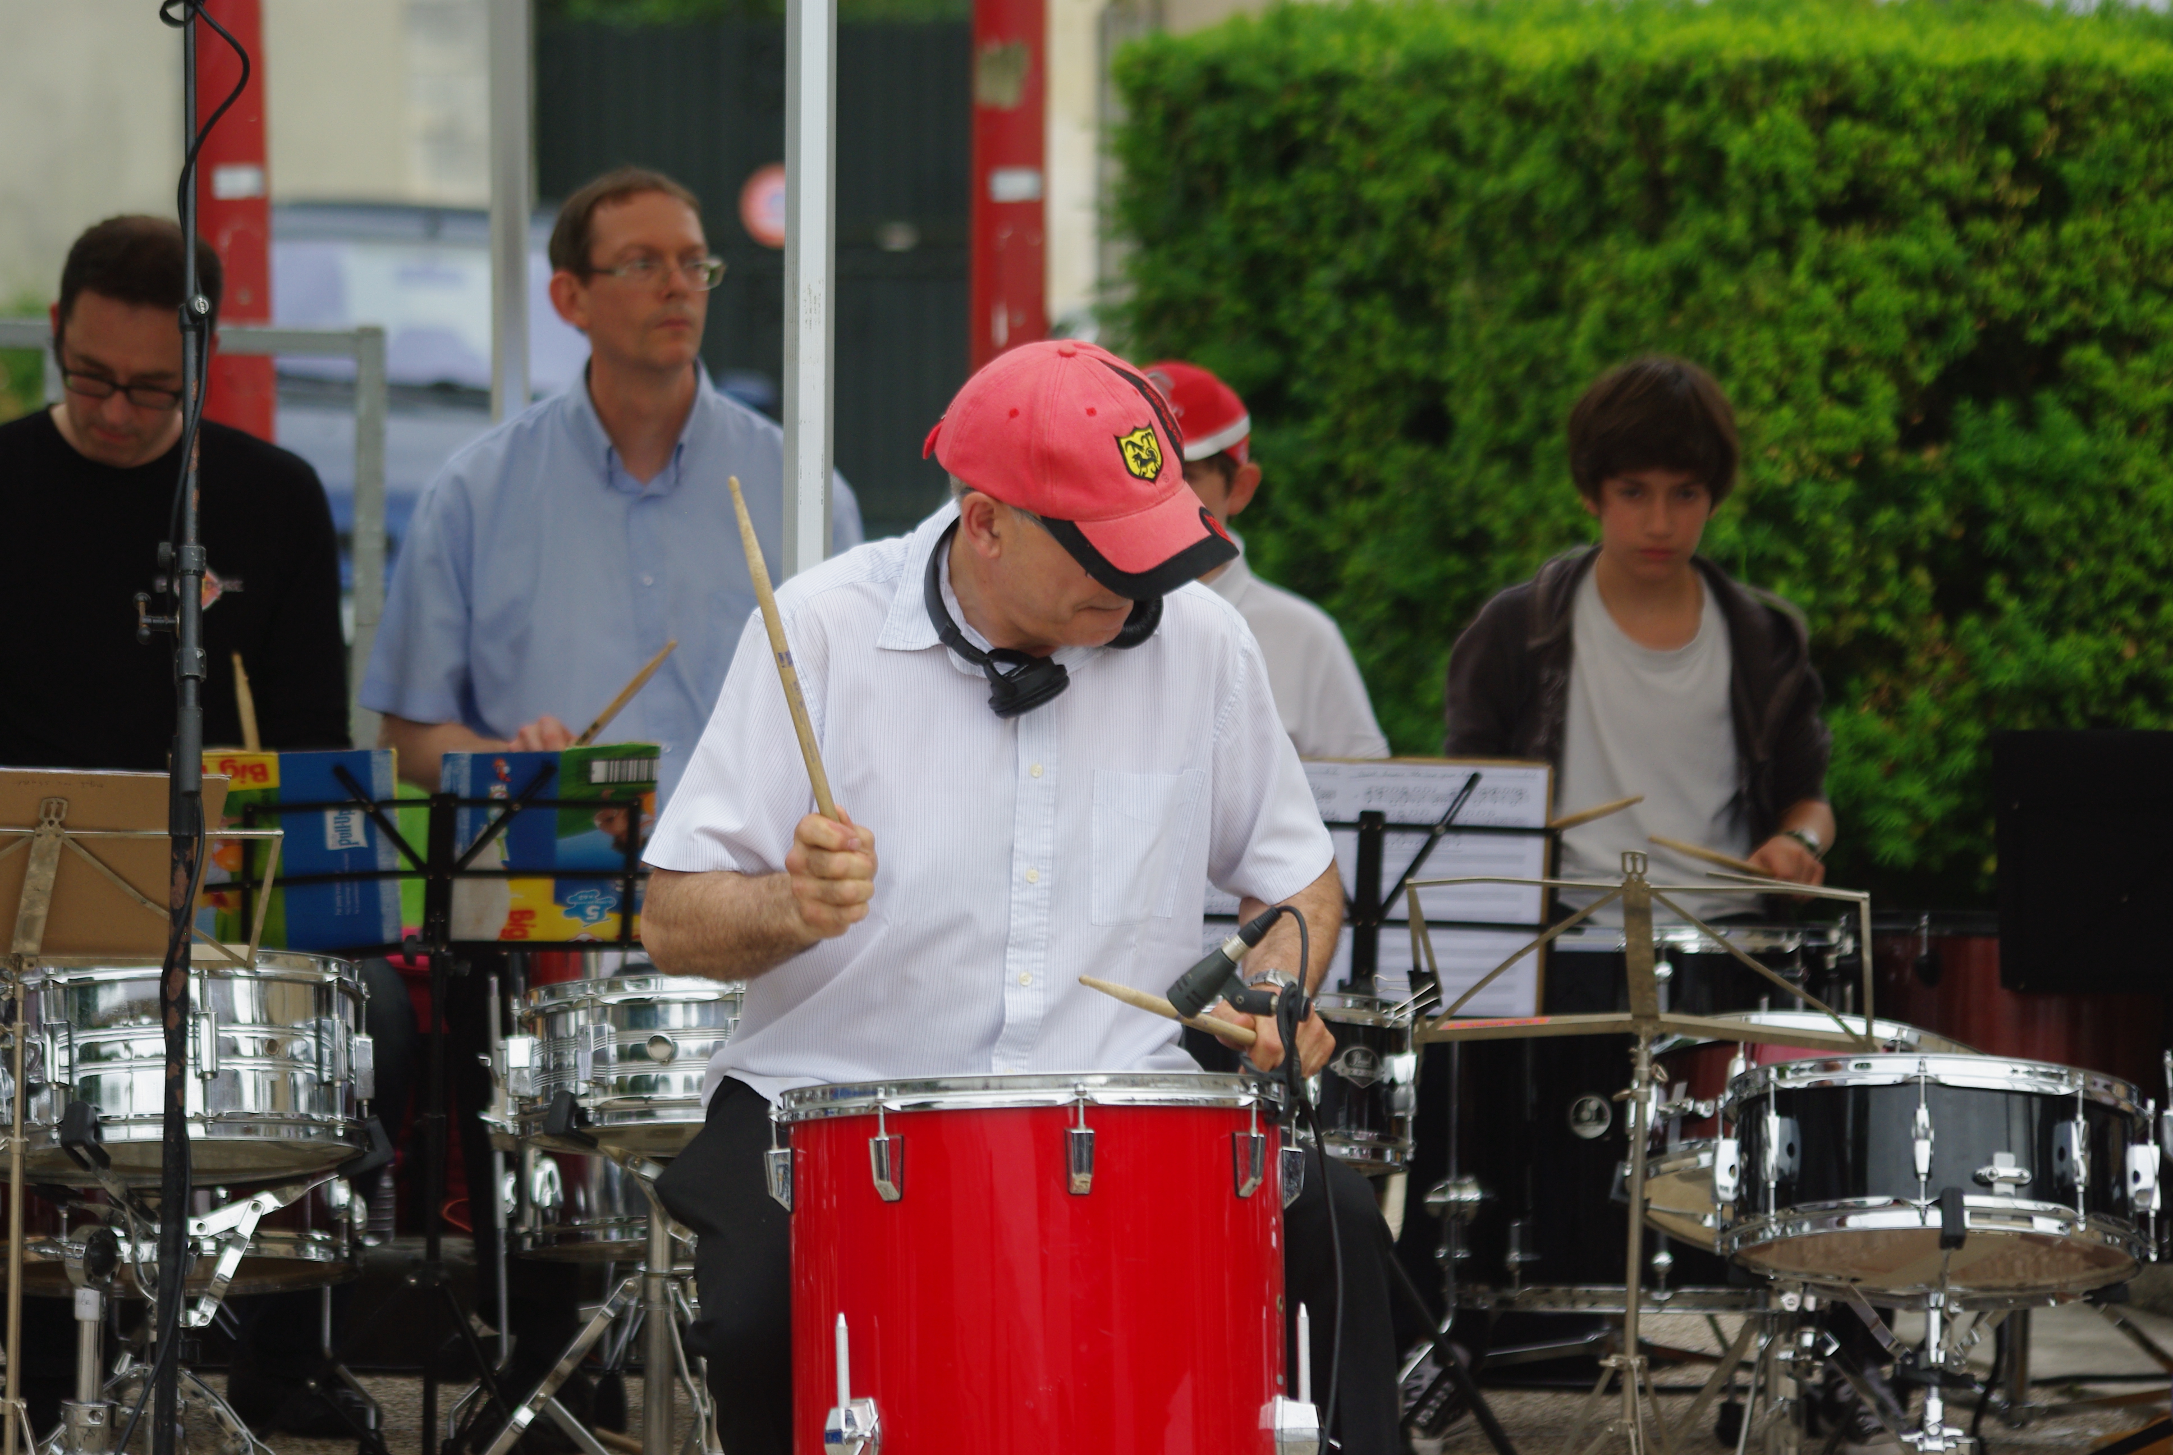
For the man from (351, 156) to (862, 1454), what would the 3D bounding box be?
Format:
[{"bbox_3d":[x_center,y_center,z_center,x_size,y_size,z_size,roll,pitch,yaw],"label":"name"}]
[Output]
[{"bbox_3d":[-0.526,0.090,12.500,0.620,1.460,0.750,0,0,-6],"label":"man"}]

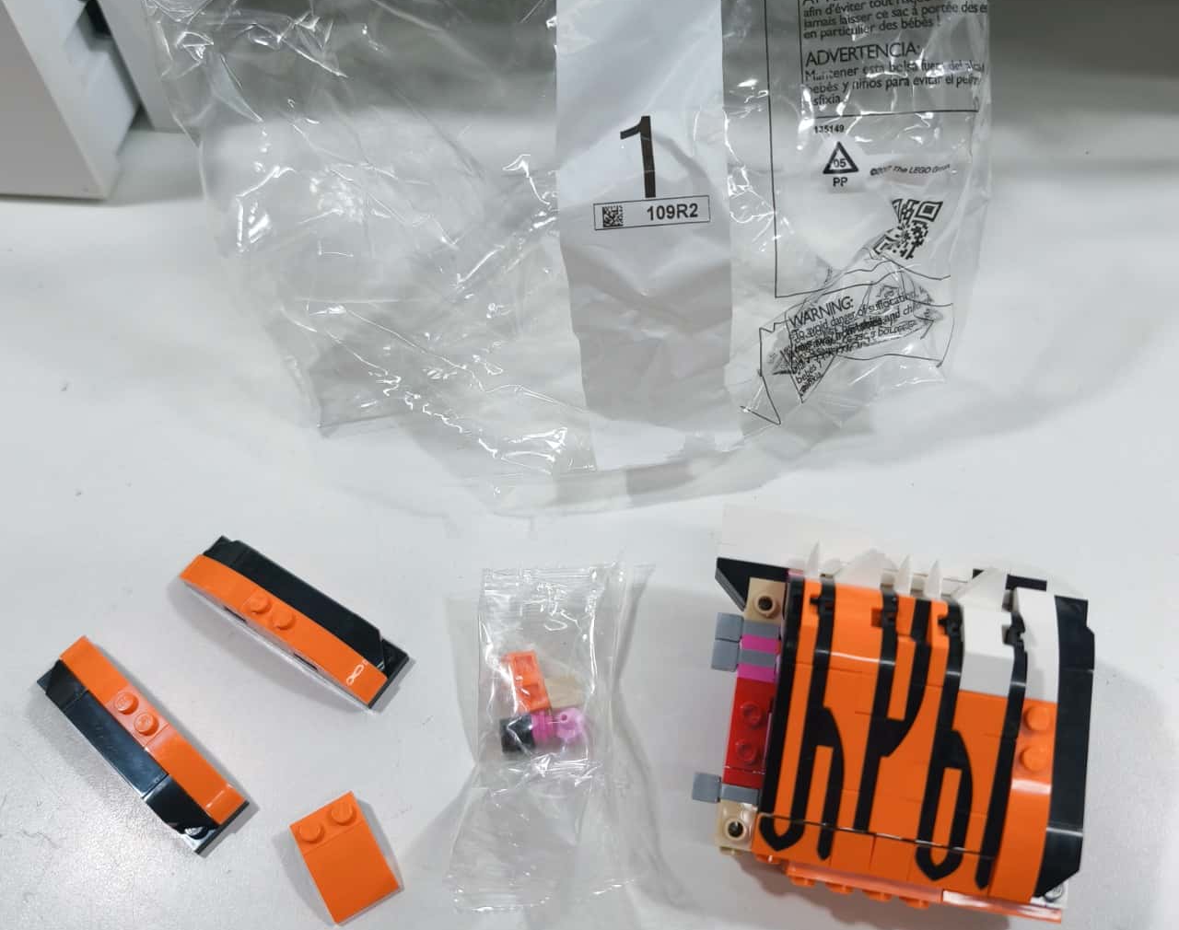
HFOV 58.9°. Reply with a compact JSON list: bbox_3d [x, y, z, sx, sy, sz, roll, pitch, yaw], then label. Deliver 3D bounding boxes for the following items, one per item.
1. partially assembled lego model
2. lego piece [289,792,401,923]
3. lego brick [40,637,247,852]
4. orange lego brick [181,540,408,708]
[{"bbox_3d":[0.065,0.062,0.242,0.080,0.064,0.069,10,60,4],"label":"partially assembled lego model"},{"bbox_3d":[-0.059,0.094,0.250,0.016,0.011,0.024,-26,64,-16],"label":"lego piece"},{"bbox_3d":[-0.114,0.067,0.260,0.064,0.016,0.016,37,65,18],"label":"lego brick"},{"bbox_3d":[-0.080,0.039,0.278,0.064,0.016,0.016,29,63,14],"label":"orange lego brick"}]

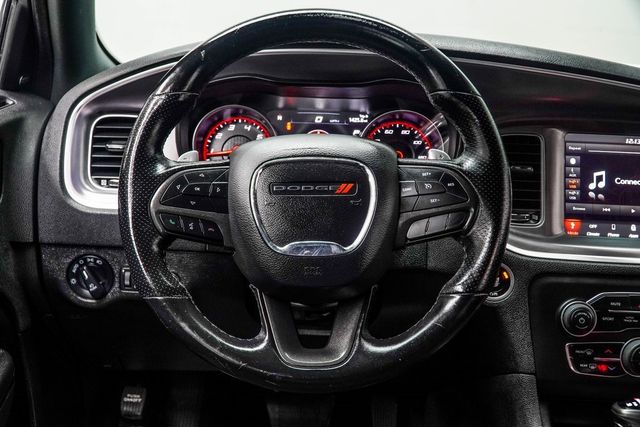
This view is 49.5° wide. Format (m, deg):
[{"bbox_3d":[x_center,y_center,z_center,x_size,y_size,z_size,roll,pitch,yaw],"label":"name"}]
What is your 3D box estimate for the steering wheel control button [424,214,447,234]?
[{"bbox_3d":[0.116,0.012,0.683,0.022,0.022,0.010,0,-11,0],"label":"steering wheel control button"}]

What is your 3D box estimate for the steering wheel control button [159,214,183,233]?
[{"bbox_3d":[-0.146,0.010,0.684,0.024,0.018,0.010,0,-11,0],"label":"steering wheel control button"}]

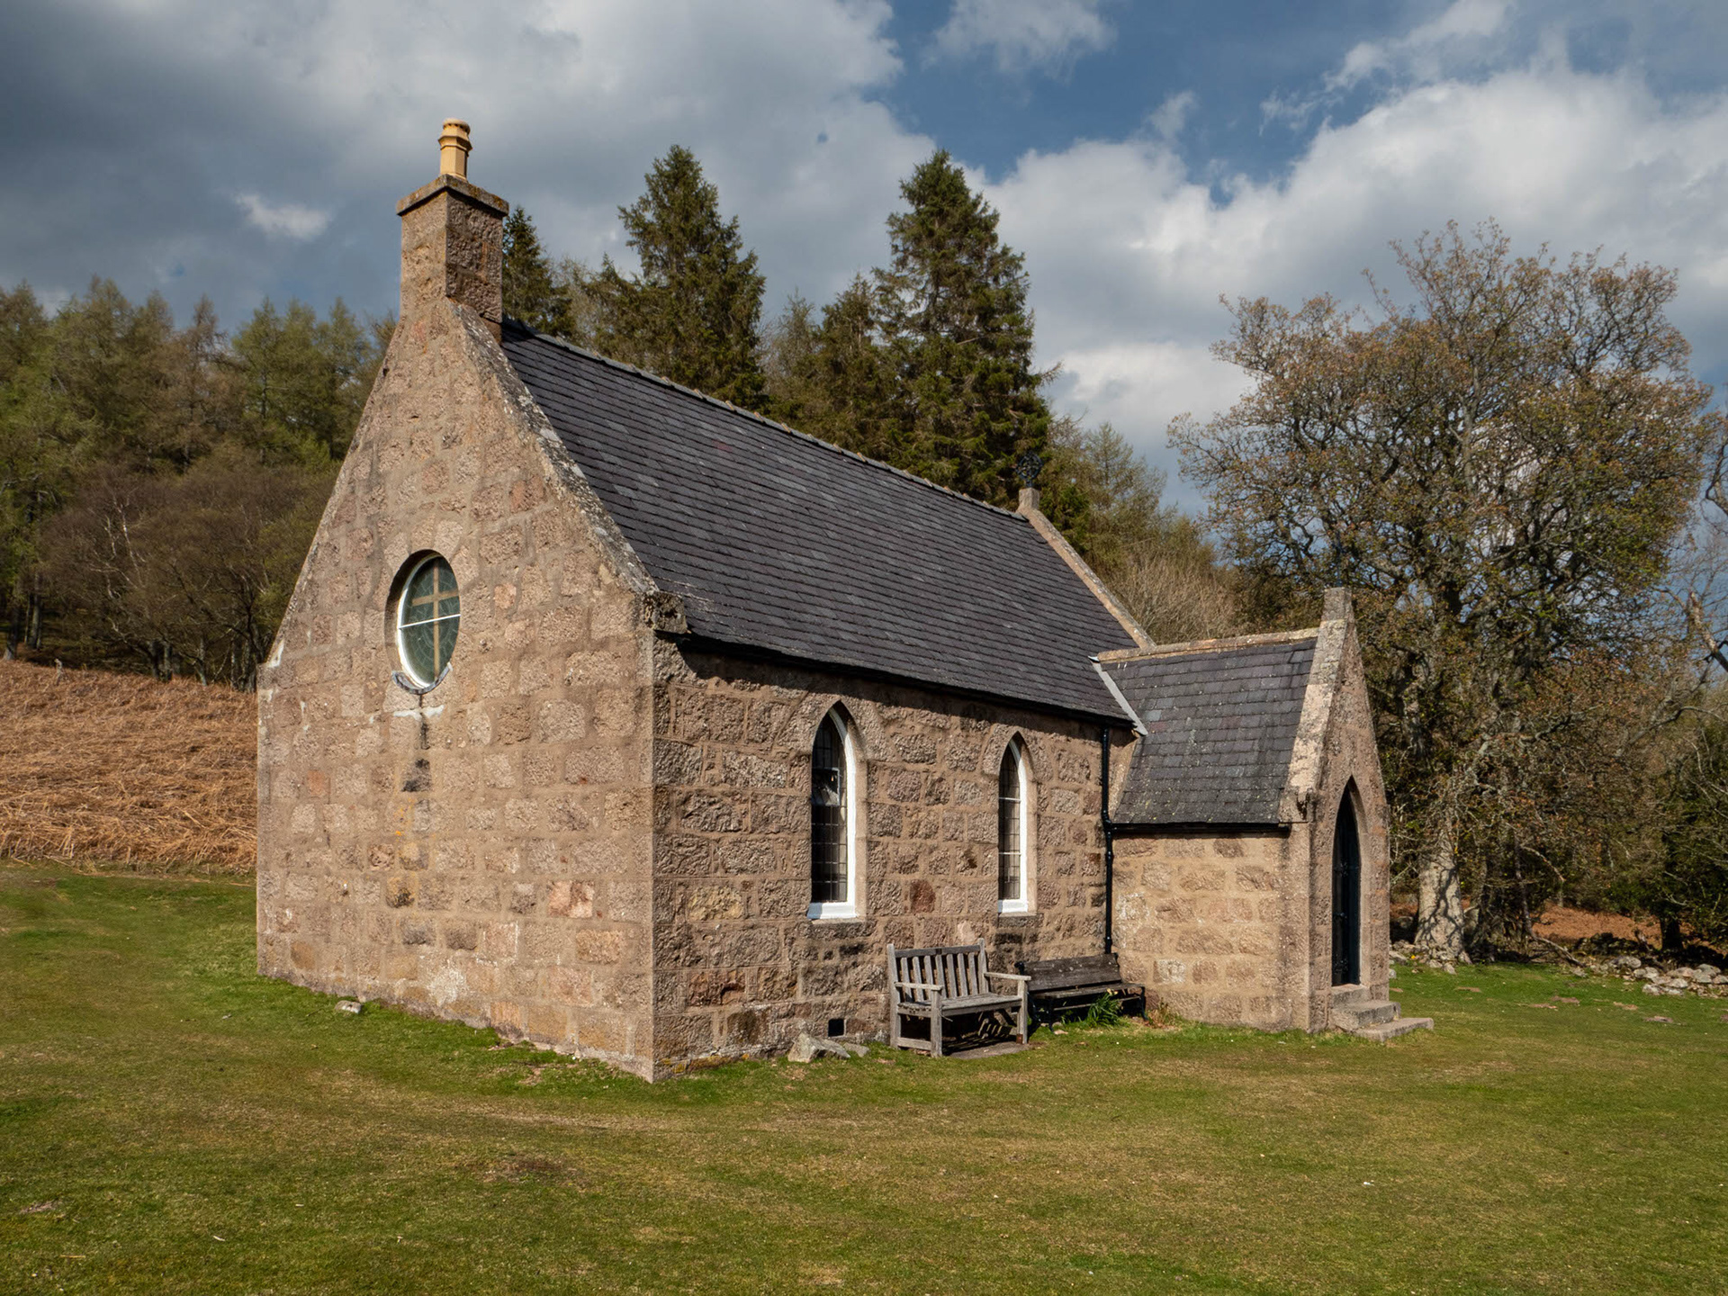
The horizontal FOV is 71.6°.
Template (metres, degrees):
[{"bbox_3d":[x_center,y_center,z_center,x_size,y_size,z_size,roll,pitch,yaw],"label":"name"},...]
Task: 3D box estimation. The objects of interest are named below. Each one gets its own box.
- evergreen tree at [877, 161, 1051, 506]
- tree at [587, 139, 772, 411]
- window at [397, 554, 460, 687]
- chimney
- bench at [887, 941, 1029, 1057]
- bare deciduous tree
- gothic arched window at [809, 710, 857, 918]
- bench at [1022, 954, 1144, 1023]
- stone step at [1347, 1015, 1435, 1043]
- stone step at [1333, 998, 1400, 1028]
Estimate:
[{"bbox_3d":[3.104,-5.759,38.000,6.300,20.000,6.300,0,-7,0],"label":"evergreen tree"},{"bbox_3d":[-5.845,-6.187,38.000,6.000,19.500,6.000,0,-7,0],"label":"tree"},{"bbox_3d":[-3.854,-0.230,10.716,1.060,1.120,0.100,-6,-9,39],"label":"window"},{"bbox_3d":[-3.705,-3.757,10.813,0.821,1.750,0.618,-6,-9,39],"label":"chimney"},{"bbox_3d":[0.888,3.112,10.767,0.540,0.880,1.489,-6,-9,39],"label":"bench"},{"bbox_3d":[12.211,-0.737,25.000,10.500,15.000,9.500,0,-7,0],"label":"bare deciduous tree"},{"bbox_3d":[-0.275,1.419,10.299,0.150,1.760,0.600,-6,-9,39],"label":"gothic arched window"},{"bbox_3d":[2.346,3.533,12.551,0.440,0.700,2.001,-6,-9,39],"label":"bench"},{"bbox_3d":[6.059,4.344,13.696,0.360,0.120,2.011,-6,-9,39],"label":"stone step"},{"bbox_3d":[5.704,4.153,13.661,0.340,0.180,1.505,-6,-9,39],"label":"stone step"}]

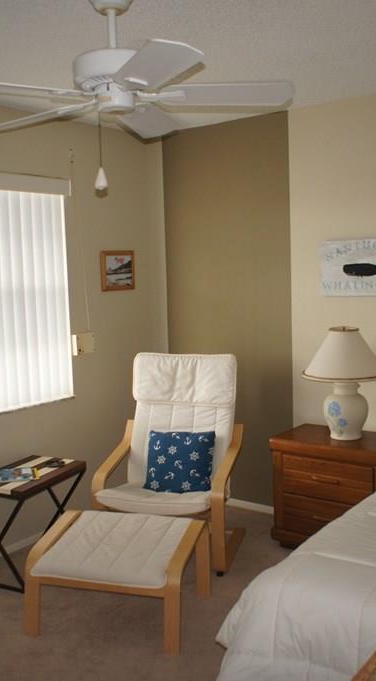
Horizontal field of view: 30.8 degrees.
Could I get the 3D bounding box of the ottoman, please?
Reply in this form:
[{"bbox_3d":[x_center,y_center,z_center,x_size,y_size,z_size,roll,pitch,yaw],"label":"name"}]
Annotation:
[{"bbox_3d":[-0.292,1.020,3.026,0.685,0.395,0.540,0,6,16],"label":"ottoman"}]

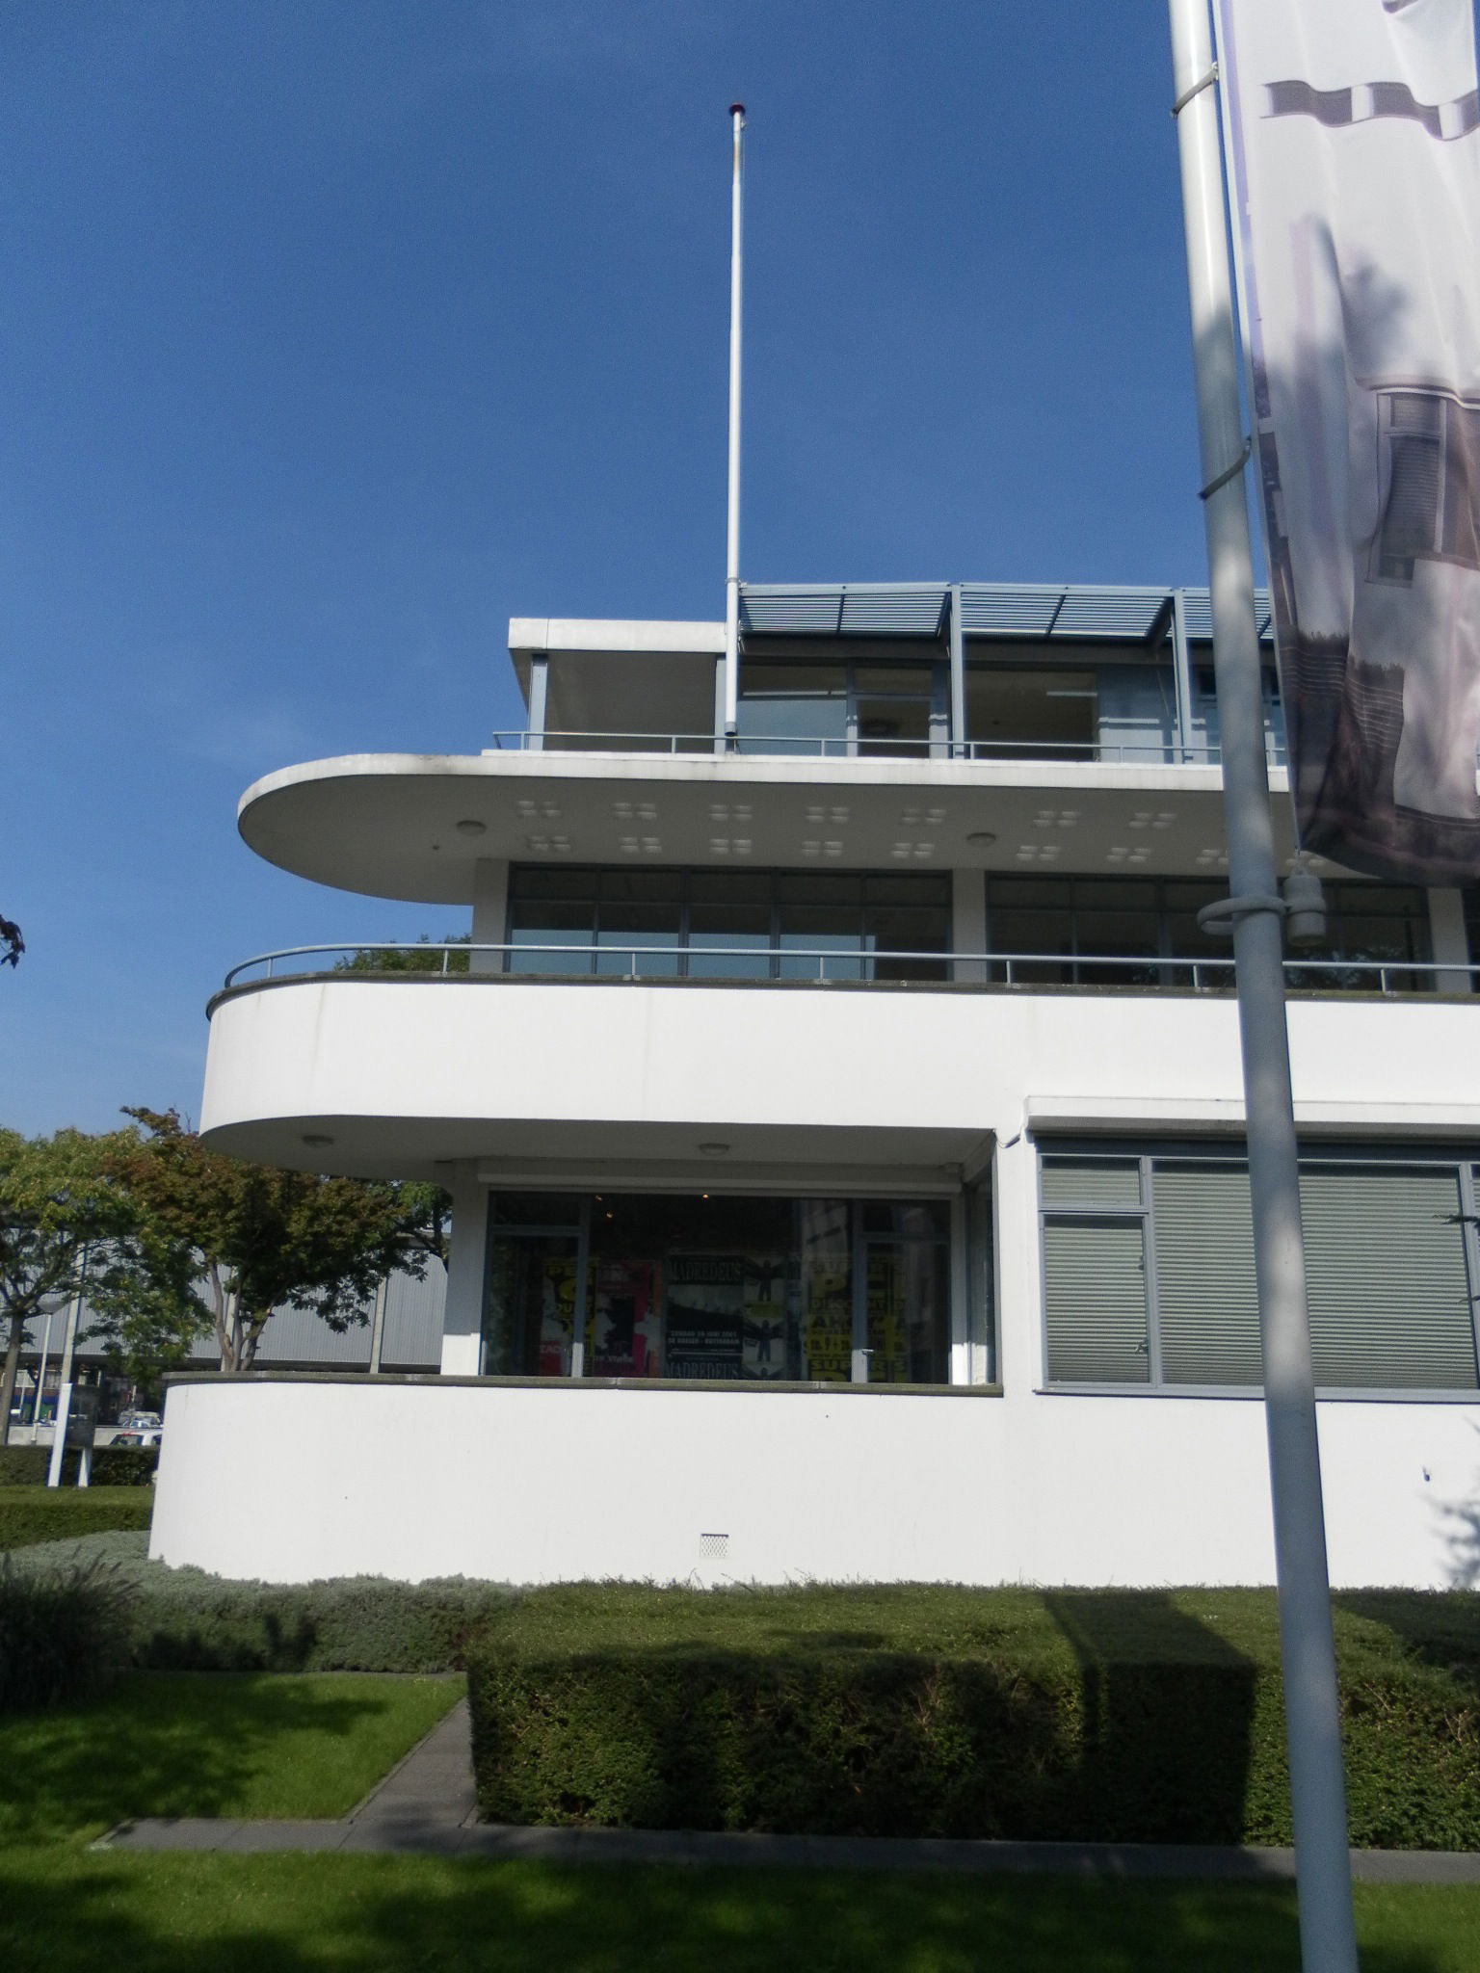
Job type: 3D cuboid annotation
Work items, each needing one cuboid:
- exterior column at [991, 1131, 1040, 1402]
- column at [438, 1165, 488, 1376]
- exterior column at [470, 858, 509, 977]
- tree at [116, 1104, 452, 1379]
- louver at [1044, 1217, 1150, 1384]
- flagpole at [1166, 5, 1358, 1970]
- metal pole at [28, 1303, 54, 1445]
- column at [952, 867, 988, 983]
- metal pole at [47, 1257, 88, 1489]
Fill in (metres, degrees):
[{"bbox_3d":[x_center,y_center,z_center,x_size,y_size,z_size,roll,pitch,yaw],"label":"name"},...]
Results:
[{"bbox_3d":[2.291,2.293,13.210,0.340,2.150,0.330,1,-15,0],"label":"exterior column"},{"bbox_3d":[-2.555,2.880,15.076,0.330,2.450,0.330,1,-15,0],"label":"column"},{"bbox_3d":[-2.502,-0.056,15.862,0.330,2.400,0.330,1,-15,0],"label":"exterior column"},{"bbox_3d":[-5.969,4.141,20.648,4.600,6.000,4.500,1,-15,0],"label":"tree"},{"bbox_3d":[2.896,2.568,13.042,0.870,1.350,0.080,1,-15,0],"label":"louver"},{"bbox_3d":[1.077,-0.949,3.502,0.100,7.100,0.100,1,-15,0],"label":"flagpole"},{"bbox_3d":[-25.524,14.170,58.393,0.170,4.950,0.170,1,-15,0],"label":"metal pole"},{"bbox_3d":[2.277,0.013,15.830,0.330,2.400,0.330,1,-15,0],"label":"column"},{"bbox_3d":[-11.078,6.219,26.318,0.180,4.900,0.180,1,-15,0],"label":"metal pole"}]

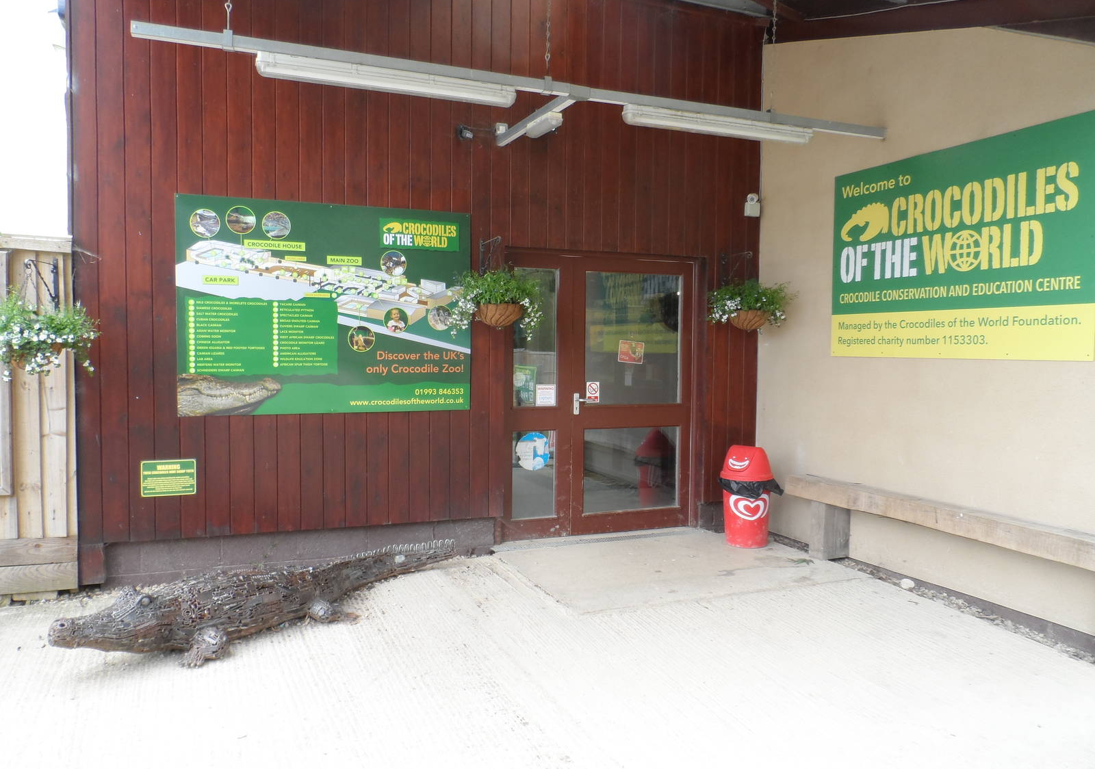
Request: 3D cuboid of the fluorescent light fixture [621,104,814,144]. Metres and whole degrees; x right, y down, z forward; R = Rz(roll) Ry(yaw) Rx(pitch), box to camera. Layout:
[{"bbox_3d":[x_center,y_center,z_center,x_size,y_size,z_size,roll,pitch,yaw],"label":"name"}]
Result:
[{"bbox_3d":[1.021,-1.520,4.418,1.270,0.100,0.110,0,3,-20],"label":"fluorescent light fixture"}]

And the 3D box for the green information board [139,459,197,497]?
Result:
[{"bbox_3d":[-2.282,0.566,4.577,0.298,0.214,0.010,0,3,-20],"label":"green information board"}]

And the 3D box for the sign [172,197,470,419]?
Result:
[{"bbox_3d":[-1.368,-0.479,4.843,1.803,1.331,0.020,0,3,-20],"label":"sign"}]

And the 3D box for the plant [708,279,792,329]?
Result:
[{"bbox_3d":[1.470,-0.572,5.517,0.570,0.380,0.530,0,3,-20],"label":"plant"}]

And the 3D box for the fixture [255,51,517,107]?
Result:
[{"bbox_3d":[-0.766,-1.513,3.785,1.270,0.100,0.110,0,3,-20],"label":"fixture"}]

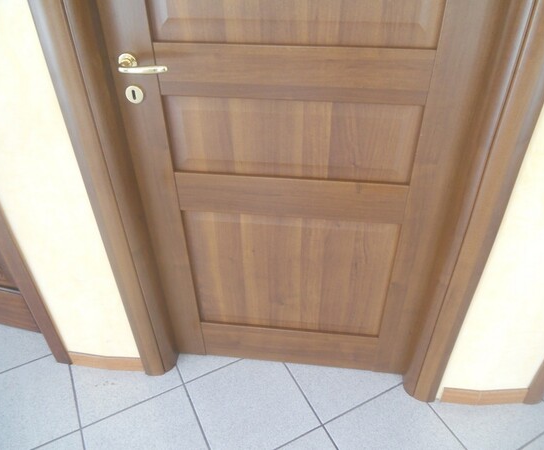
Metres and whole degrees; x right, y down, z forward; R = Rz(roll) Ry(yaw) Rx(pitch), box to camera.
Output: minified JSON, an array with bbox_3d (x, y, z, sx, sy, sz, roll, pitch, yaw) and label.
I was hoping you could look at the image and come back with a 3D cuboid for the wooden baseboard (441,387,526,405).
[{"bbox_3d":[0.676,0.545,1.484,0.264,0.068,0.017,0,38,2],"label":"wooden baseboard"}]

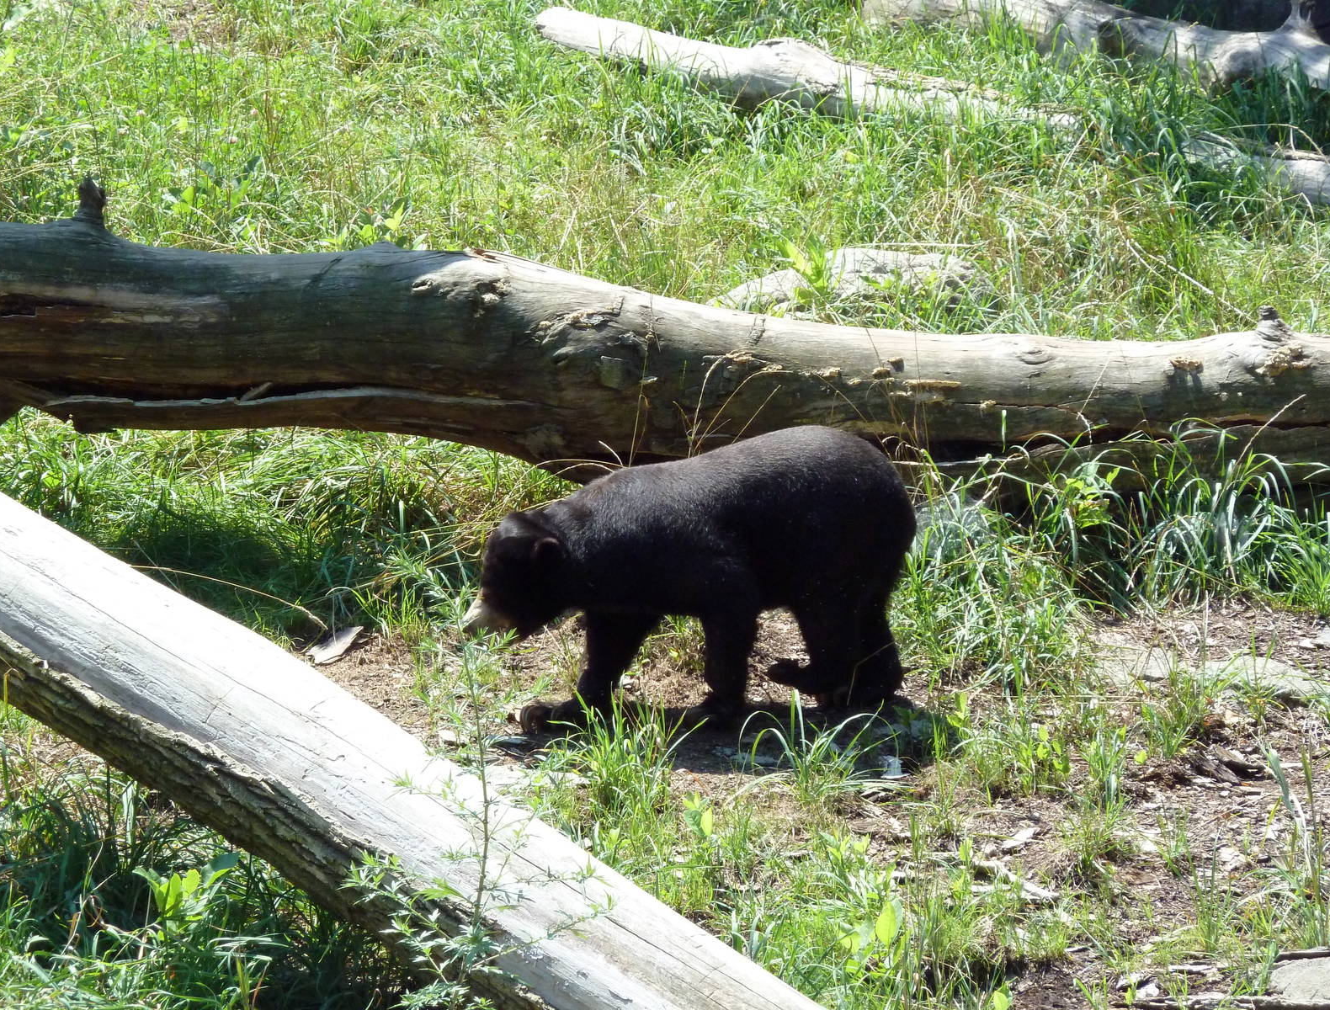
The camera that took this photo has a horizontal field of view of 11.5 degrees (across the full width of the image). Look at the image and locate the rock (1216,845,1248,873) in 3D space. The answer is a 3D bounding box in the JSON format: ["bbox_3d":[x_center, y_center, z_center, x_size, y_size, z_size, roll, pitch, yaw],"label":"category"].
[{"bbox_3d":[1.353,0.845,15.689,0.072,0.045,0.065,0,15,0],"label":"rock"}]

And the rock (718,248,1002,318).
[{"bbox_3d":[0.581,-0.664,20.000,0.860,0.220,0.500,0,15,0],"label":"rock"}]

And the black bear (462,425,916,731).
[{"bbox_3d":[0.063,0.178,16.700,1.150,0.730,0.430,-4,15,-14],"label":"black bear"}]

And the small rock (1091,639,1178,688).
[{"bbox_3d":[1.222,0.411,17.065,0.210,0.070,0.220,0,15,0],"label":"small rock"}]

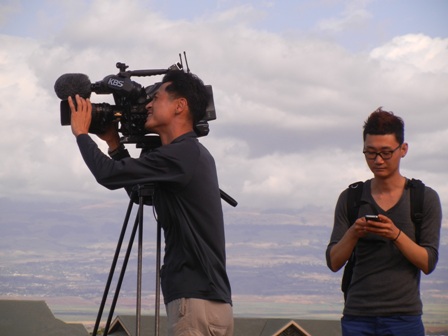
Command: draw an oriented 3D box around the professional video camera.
[{"bbox_3d":[-0.347,-0.253,8.850,0.630,0.335,0.260,-3,0,0],"label":"professional video camera"}]

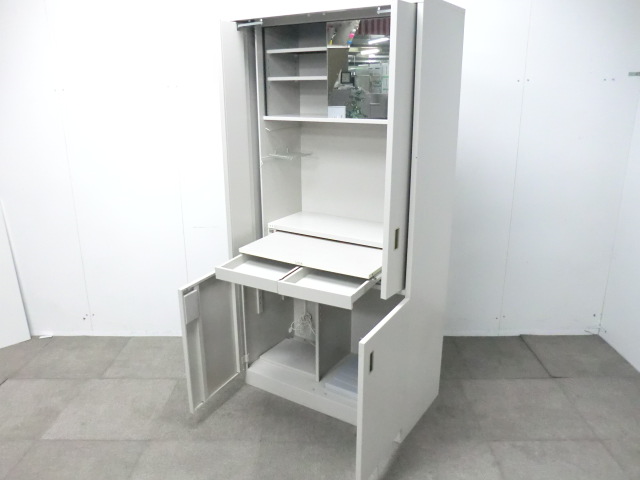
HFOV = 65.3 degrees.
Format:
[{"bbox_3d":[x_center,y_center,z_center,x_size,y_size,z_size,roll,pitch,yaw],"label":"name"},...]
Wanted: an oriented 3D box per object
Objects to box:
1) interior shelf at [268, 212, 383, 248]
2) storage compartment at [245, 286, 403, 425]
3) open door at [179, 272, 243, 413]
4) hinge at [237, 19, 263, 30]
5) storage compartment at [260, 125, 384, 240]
[{"bbox_3d":[0.121,-0.050,2.372,0.695,0.028,0.320,10,20,31],"label":"interior shelf"},{"bbox_3d":[0.104,0.427,2.485,0.870,0.670,0.425,10,20,31],"label":"storage compartment"},{"bbox_3d":[-0.477,0.457,2.367,0.026,0.623,0.400,10,20,31],"label":"open door"},{"bbox_3d":[-0.286,-0.898,2.089,0.150,0.024,0.040,10,20,31],"label":"hinge"},{"bbox_3d":[0.115,-0.297,2.296,0.700,0.495,0.330,10,20,31],"label":"storage compartment"}]

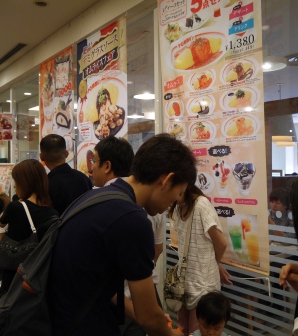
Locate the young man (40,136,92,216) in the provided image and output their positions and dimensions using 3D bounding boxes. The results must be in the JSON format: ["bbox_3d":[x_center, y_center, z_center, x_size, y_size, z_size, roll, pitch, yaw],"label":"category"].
[{"bbox_3d":[-0.605,0.640,2.400,0.480,1.700,0.300,-1,0,-16],"label":"young man"}]

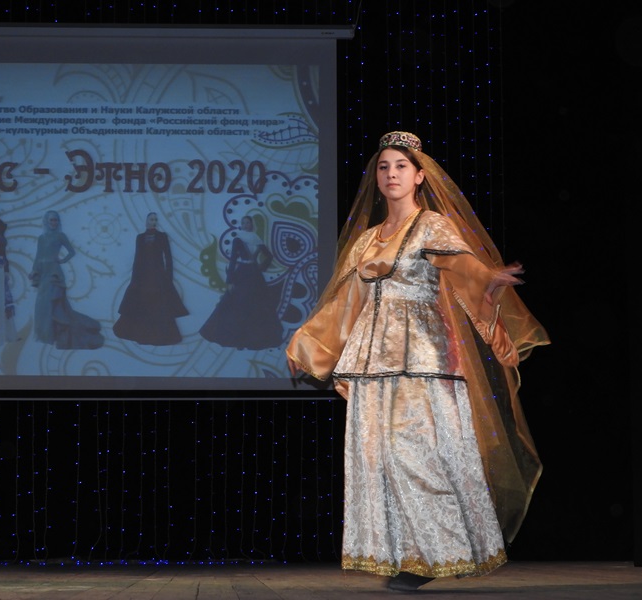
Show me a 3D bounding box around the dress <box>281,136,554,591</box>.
[{"bbox_3d":[0.378,0.135,6.820,0.800,1.480,0.520,-3,-7,25],"label":"dress"}]

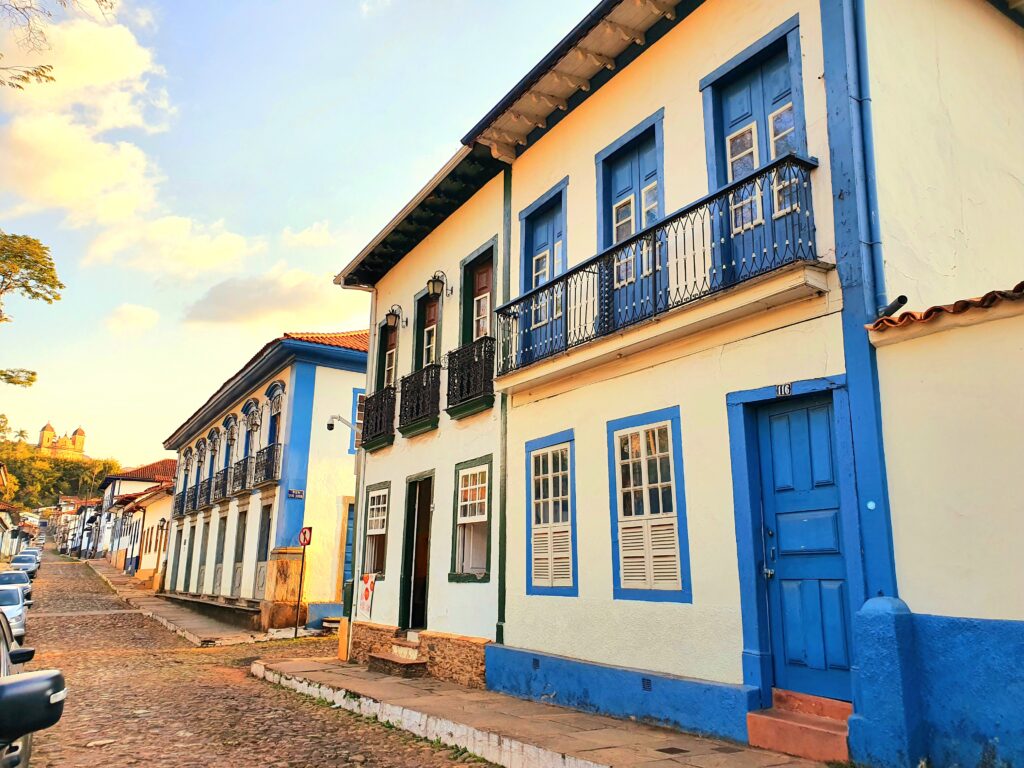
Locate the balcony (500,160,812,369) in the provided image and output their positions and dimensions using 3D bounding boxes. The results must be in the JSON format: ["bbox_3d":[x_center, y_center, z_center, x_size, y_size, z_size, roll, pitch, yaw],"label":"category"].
[{"bbox_3d":[1.212,-1.029,8.704,0.370,0.959,5.145,7,-14,-30],"label":"balcony"}]

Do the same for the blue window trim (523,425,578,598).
[{"bbox_3d":[0.495,1.652,9.766,0.120,2.000,1.150,7,-14,-30],"label":"blue window trim"}]

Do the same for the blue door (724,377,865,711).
[{"bbox_3d":[2.442,1.330,6.554,0.200,2.720,1.297,7,-14,-30],"label":"blue door"}]

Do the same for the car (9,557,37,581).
[{"bbox_3d":[-34.912,13.151,55.000,1.730,1.470,4.200,7,-14,-30],"label":"car"}]

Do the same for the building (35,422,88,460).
[{"bbox_3d":[-230.344,30.558,395.000,8.000,21.000,19.000,-11,-17,42],"label":"building"}]

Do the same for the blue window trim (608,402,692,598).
[{"bbox_3d":[1.445,1.297,8.203,0.120,1.967,1.215,7,-14,-30],"label":"blue window trim"}]

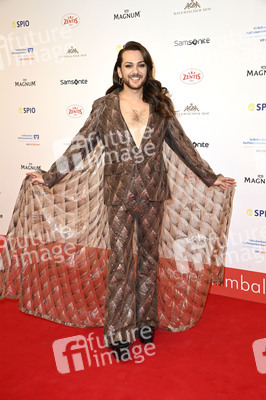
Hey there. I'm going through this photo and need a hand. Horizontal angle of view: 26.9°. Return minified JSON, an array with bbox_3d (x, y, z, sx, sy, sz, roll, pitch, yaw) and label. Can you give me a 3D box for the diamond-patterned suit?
[{"bbox_3d":[-0.008,0.111,3.288,1.056,1.514,0.420,-2,12,-4],"label":"diamond-patterned suit"}]

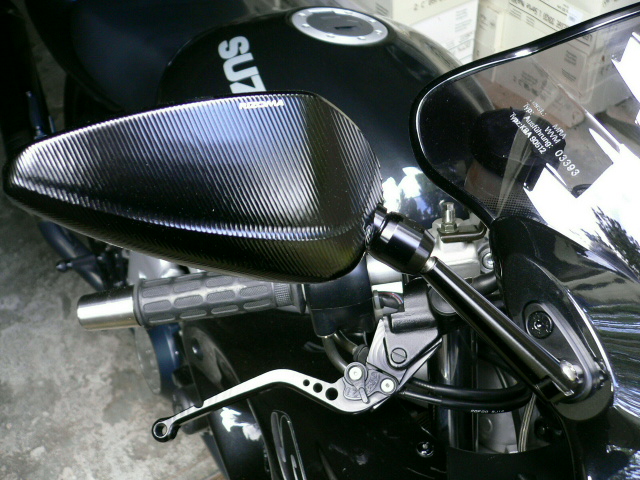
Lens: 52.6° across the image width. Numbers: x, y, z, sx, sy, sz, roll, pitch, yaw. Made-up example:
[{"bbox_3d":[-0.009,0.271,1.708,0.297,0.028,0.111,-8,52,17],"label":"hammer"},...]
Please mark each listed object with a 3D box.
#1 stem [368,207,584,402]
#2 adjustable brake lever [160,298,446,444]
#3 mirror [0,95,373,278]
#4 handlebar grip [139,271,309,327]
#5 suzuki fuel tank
[{"bbox_3d":[0.102,0.045,0.405,0.181,0.034,0.034,38,19,-13],"label":"stem"},{"bbox_3d":[-0.016,0.092,0.465,0.206,0.032,0.092,-8,65,3],"label":"adjustable brake lever"},{"bbox_3d":[-0.068,-0.029,0.360,0.200,0.095,0.050,4,29,-4],"label":"mirror"},{"bbox_3d":[-0.080,0.046,0.502,0.137,0.036,0.036,-5,38,11],"label":"handlebar grip"},{"bbox_3d":[-0.003,-0.164,0.816,0.360,0.260,0.500,-7,42,-20],"label":"suzuki fuel tank"}]

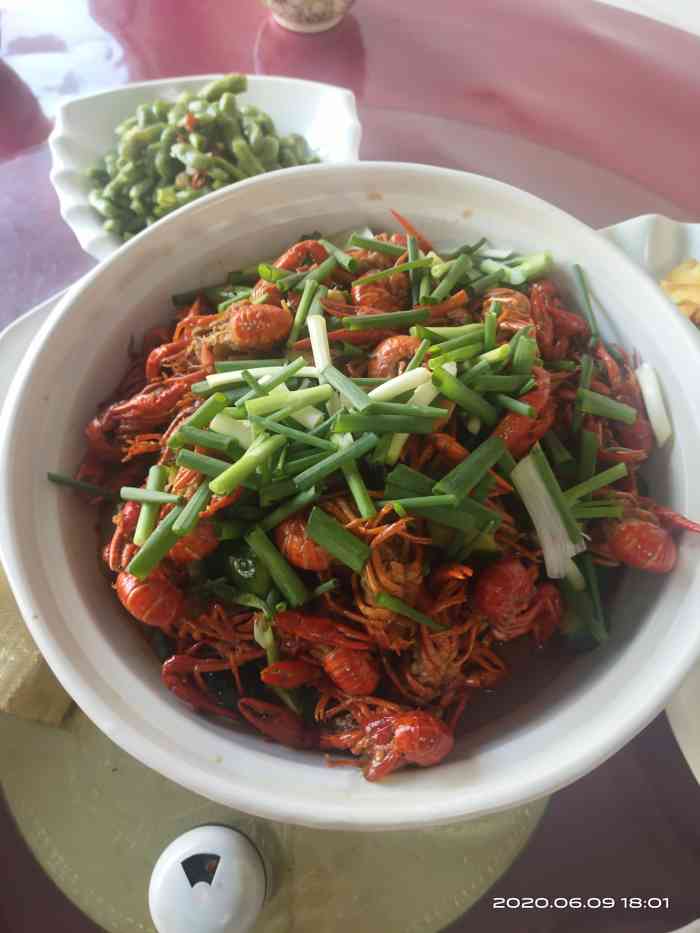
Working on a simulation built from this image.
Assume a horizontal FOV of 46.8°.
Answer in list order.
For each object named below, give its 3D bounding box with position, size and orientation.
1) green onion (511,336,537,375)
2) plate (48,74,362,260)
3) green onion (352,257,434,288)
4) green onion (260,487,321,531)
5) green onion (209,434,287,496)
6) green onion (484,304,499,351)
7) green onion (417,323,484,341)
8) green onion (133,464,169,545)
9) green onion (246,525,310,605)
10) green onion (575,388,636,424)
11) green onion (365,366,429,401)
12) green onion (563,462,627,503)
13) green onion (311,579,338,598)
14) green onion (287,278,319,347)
[{"bbox_3d":[0.085,-0.055,0.397,0.010,0.009,0.027,8,53,7],"label":"green onion"},{"bbox_3d":[-0.101,-0.194,0.581,0.221,0.050,0.198,-1,61,0],"label":"plate"},{"bbox_3d":[0.025,-0.110,0.457,0.048,0.004,0.004,-19,63,-9],"label":"green onion"},{"bbox_3d":[-0.027,0.019,0.358,0.030,0.005,0.006,-34,65,-7],"label":"green onion"},{"bbox_3d":[-0.045,-0.001,0.360,0.039,0.007,0.008,-36,65,-6],"label":"green onion"},{"bbox_3d":[0.075,-0.073,0.428,0.006,0.006,0.029,3,62,2],"label":"green onion"},{"bbox_3d":[0.049,-0.068,0.401,0.037,0.005,0.006,-4,59,-7],"label":"green onion"},{"bbox_3d":[-0.093,0.019,0.377,0.007,0.006,0.038,10,75,4],"label":"green onion"},{"bbox_3d":[-0.034,0.046,0.369,0.008,0.007,0.038,-33,76,-15],"label":"green onion"},{"bbox_3d":[0.125,-0.028,0.393,0.032,0.007,0.008,14,60,-12],"label":"green onion"},{"bbox_3d":[0.023,-0.038,0.383,0.033,0.006,0.006,-23,66,-11],"label":"green onion"},{"bbox_3d":[0.112,0.007,0.370,0.041,0.004,0.005,-24,62,-26],"label":"green onion"},{"bbox_3d":[-0.012,0.059,0.391,0.015,0.004,0.004,-30,65,-15],"label":"green onion"},{"bbox_3d":[-0.027,-0.084,0.441,0.006,0.006,0.046,12,62,7],"label":"green onion"}]

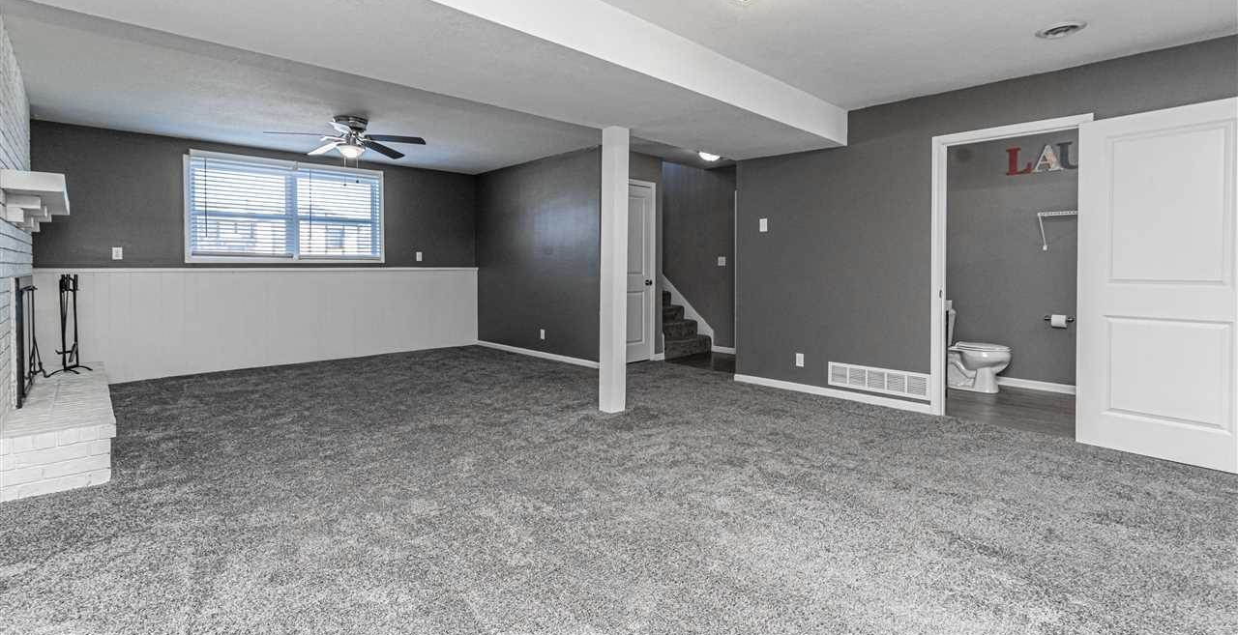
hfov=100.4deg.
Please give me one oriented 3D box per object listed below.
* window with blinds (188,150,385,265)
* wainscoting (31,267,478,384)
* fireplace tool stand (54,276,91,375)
[{"bbox_3d":[-3.827,-1.232,6.094,2.002,1.172,0.080,-4,6,-42],"label":"window with blinds"},{"bbox_3d":[-3.728,-0.022,6.179,4.402,1.148,0.060,-4,6,-42],"label":"wainscoting"},{"bbox_3d":[-4.402,0.054,4.136,0.230,0.807,0.230,-5,6,-44],"label":"fireplace tool stand"}]

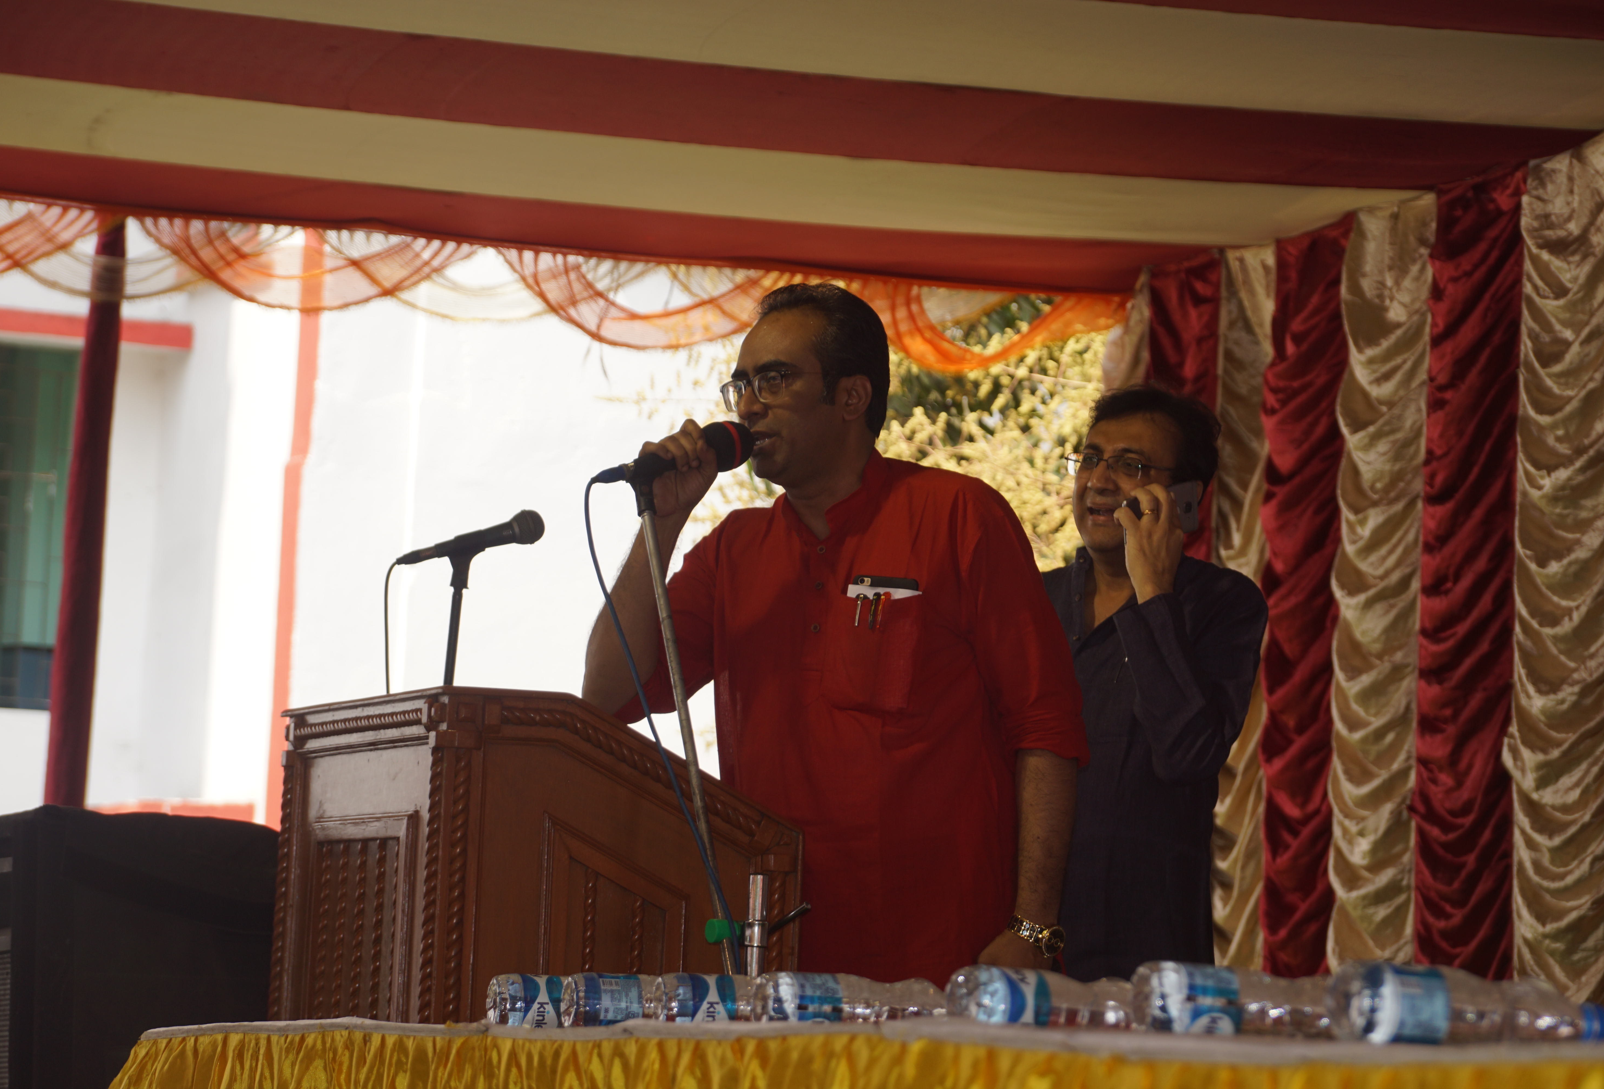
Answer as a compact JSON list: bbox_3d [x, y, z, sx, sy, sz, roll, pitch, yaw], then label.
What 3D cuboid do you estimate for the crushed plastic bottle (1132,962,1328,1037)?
[{"bbox_3d":[0.403,0.403,5.067,0.222,0.064,0.064,4,-5,-20],"label":"crushed plastic bottle"}]

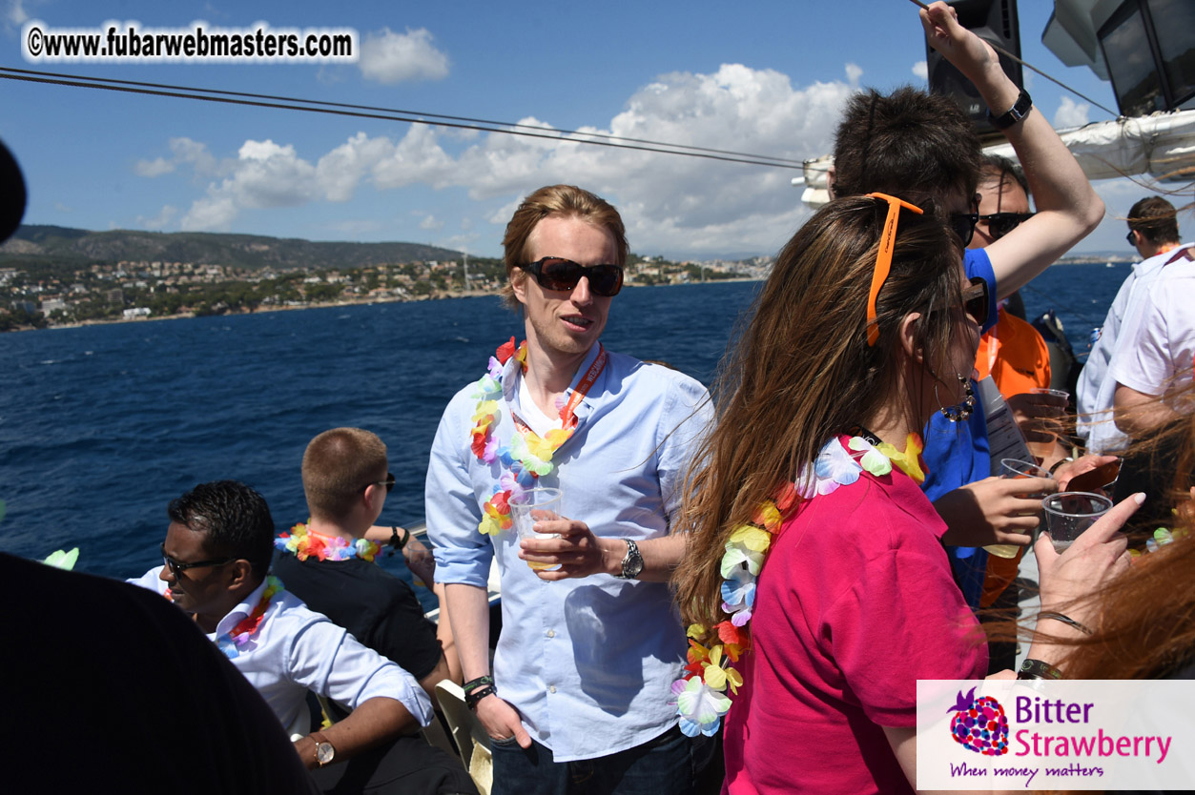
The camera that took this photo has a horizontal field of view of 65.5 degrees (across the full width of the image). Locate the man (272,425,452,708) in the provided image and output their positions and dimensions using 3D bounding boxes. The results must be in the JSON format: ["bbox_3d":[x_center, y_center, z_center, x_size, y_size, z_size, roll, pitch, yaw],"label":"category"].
[{"bbox_3d":[-0.406,0.688,2.295,0.540,1.280,0.740,4,9,43],"label":"man"}]

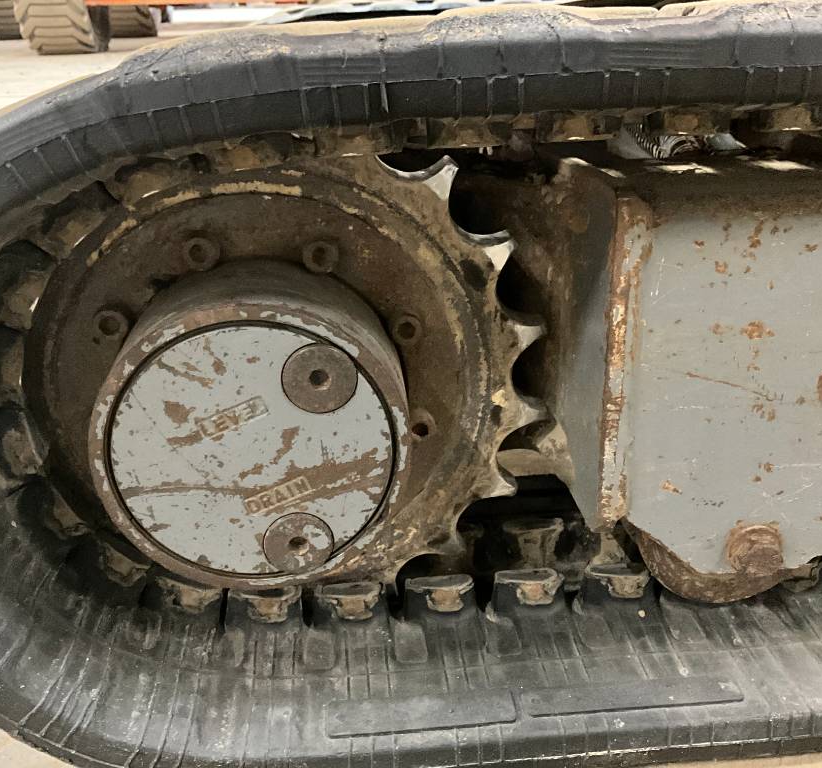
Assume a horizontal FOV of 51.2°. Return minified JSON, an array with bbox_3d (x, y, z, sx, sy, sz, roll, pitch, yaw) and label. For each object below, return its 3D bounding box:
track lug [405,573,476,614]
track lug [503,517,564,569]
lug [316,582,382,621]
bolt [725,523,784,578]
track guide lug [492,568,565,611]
[{"bbox_3d":[0.015,0.116,0.473,0.036,0.016,0.014,-3,22,-5],"label":"track lug"},{"bbox_3d":[0.075,0.096,0.531,0.035,0.023,0.014,-3,22,-5],"label":"track lug"},{"bbox_3d":[-0.033,0.118,0.468,0.035,0.016,0.014,-3,22,-5],"label":"lug"},{"bbox_3d":[0.175,0.085,0.434,0.024,0.024,0.013,-3,22,-5],"label":"bolt"},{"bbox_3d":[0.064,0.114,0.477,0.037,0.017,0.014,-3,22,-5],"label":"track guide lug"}]

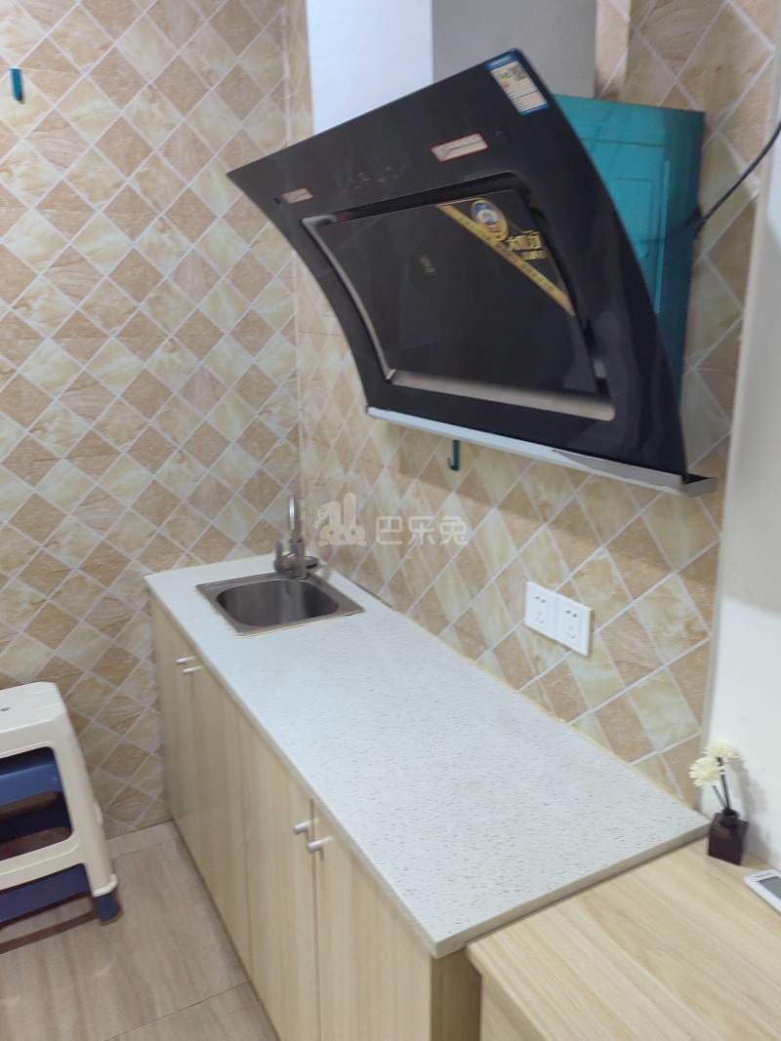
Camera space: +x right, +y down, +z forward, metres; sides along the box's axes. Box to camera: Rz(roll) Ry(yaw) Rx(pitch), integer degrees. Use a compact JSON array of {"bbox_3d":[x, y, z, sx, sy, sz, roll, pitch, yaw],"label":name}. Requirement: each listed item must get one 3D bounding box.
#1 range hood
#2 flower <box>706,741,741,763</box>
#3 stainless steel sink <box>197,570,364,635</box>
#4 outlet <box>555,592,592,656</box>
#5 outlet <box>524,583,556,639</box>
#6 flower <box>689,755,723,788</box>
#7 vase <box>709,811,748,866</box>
[{"bbox_3d":[0.077,-0.359,1.331,0.381,0.484,0.906,-9,17,-27],"label":"range hood"},{"bbox_3d":[0.475,0.330,1.160,0.048,0.026,0.048,8,18,29],"label":"flower"},{"bbox_3d":[-0.300,0.280,2.170,0.325,0.160,0.385,-9,17,-27],"label":"stainless steel sink"},{"bbox_3d":[0.323,0.184,1.427,0.010,0.086,0.086,-9,17,-27],"label":"outlet"},{"bbox_3d":[0.282,0.164,1.500,0.010,0.086,0.086,-9,17,-27],"label":"outlet"},{"bbox_3d":[0.454,0.362,1.172,0.048,0.032,0.048,-11,21,33],"label":"flower"},{"bbox_3d":[0.493,0.455,1.184,0.044,0.067,0.044,8,18,29],"label":"vase"}]

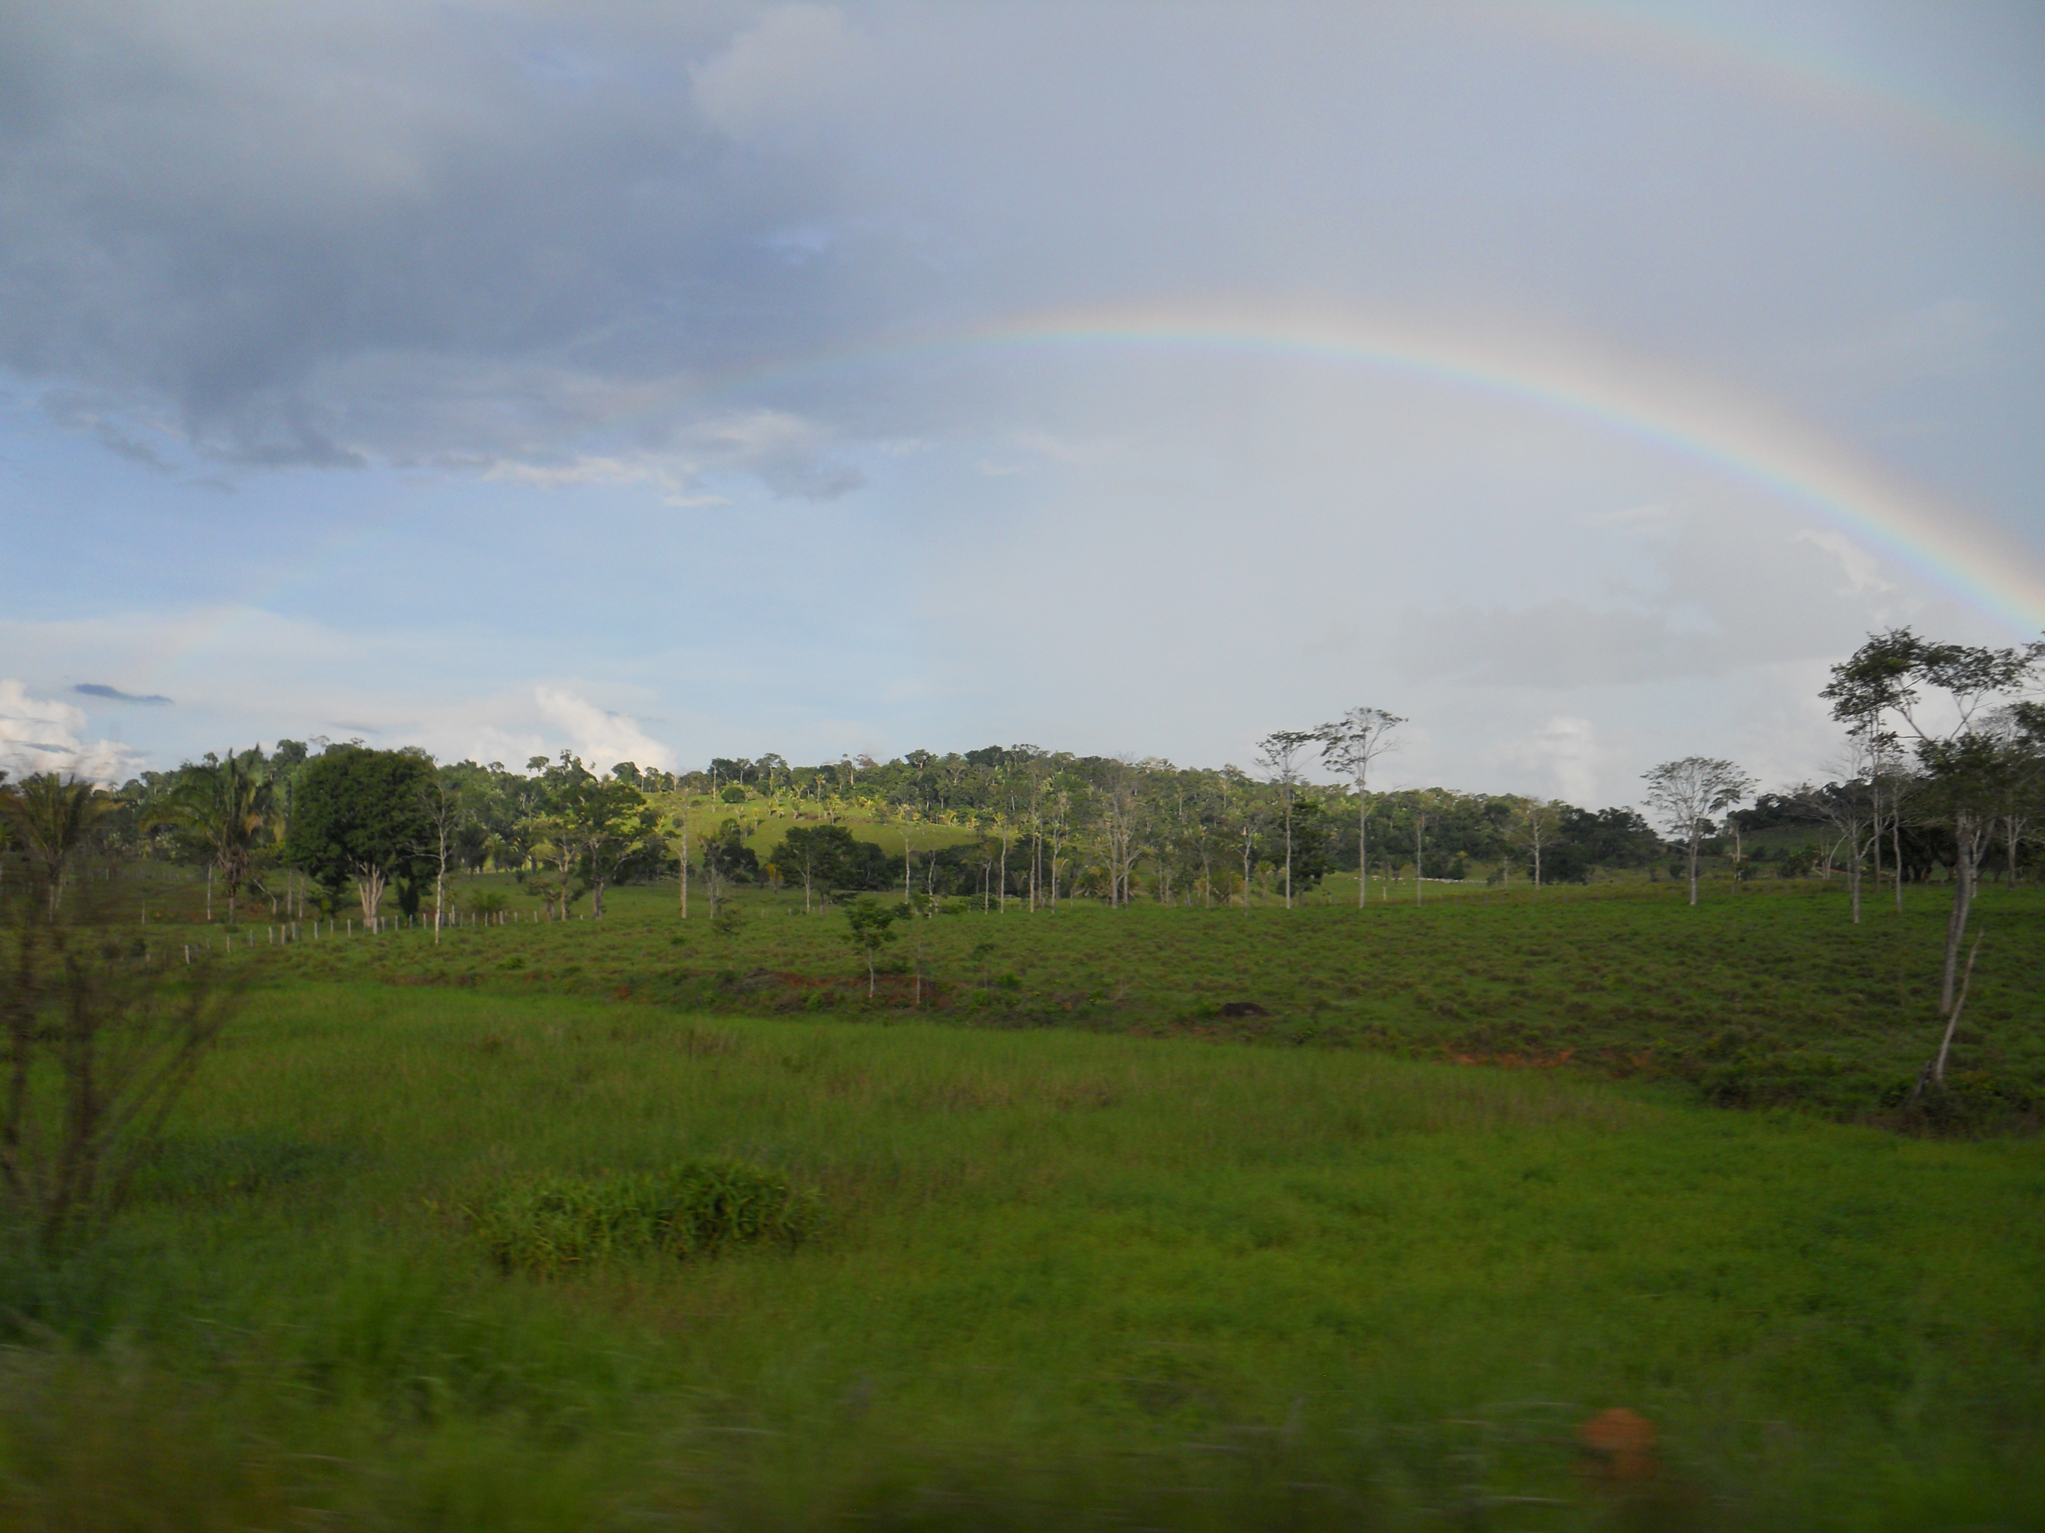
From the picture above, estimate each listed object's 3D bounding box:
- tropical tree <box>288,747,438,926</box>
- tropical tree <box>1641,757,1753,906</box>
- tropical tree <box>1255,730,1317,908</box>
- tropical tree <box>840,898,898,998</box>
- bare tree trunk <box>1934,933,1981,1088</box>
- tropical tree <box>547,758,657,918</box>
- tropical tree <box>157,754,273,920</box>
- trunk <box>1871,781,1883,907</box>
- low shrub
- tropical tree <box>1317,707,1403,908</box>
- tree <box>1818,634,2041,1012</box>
[{"bbox_3d":[-51.180,5.501,128.000,11.497,14.093,11.497,0,-3,0],"label":"tropical tree"},{"bbox_3d":[56.312,5.398,138.000,9.330,12.528,8.863,0,-3,0],"label":"tropical tree"},{"bbox_3d":[25.179,4.959,158.000,5.951,17.091,5.951,0,-3,0],"label":"tropical tree"},{"bbox_3d":[-6.088,7.235,66.000,2.295,4.080,2.295,0,-3,0],"label":"tropical tree"},{"bbox_3d":[24.860,6.502,44.000,1.317,4.037,0.659,0,-3,0],"label":"bare tree trunk"},{"bbox_3d":[-35.053,5.998,138.000,9.196,13.461,8.277,0,-3,0],"label":"tropical tree"},{"bbox_3d":[-61.515,5.354,126.000,8.762,13.264,8.762,0,-3,0],"label":"tropical tree"},{"bbox_3d":[64.528,5.855,125.000,0.966,9.658,0.773,0,-3,0],"label":"trunk"},{"bbox_3d":[-4.973,5.866,21.500,4.500,1.150,1.900,0,-3,0],"label":"low shrub"},{"bbox_3d":[32.274,3.891,158.000,8.240,19.227,7.828,0,-3,0],"label":"tropical tree"},{"bbox_3d":[37.829,2.397,68.000,9.786,15.833,8.807,0,-3,0],"label":"tree"}]

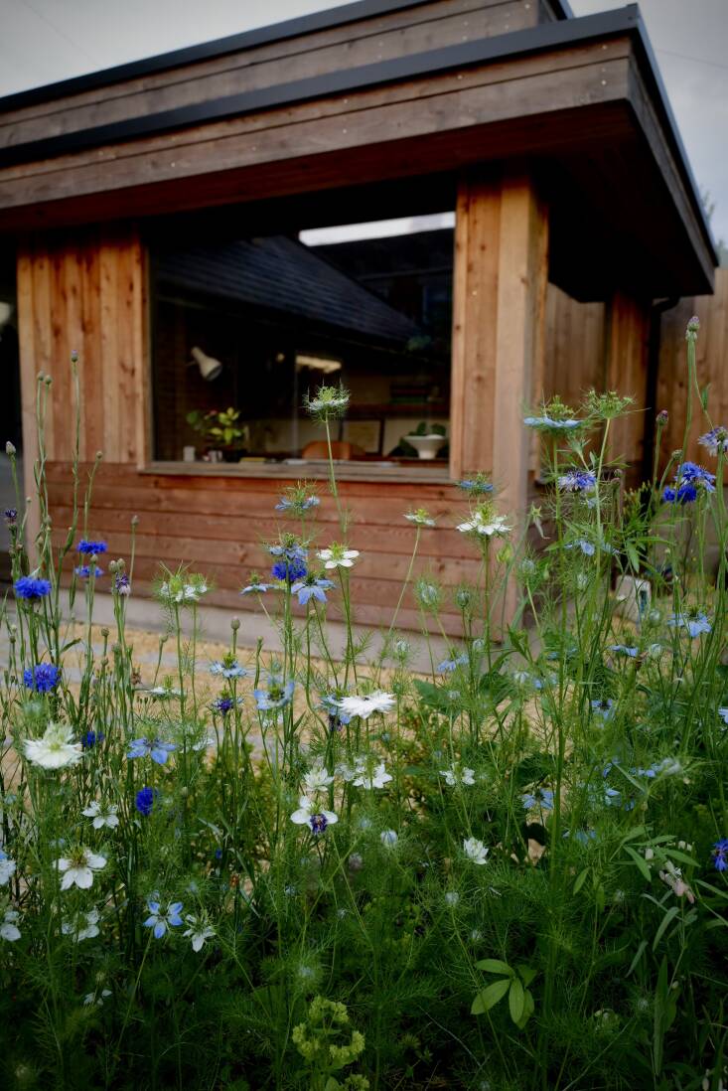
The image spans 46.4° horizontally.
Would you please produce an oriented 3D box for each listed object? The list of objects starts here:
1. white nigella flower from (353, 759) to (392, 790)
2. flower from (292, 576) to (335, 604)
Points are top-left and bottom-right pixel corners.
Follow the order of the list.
[{"bbox_3d":[0.008,0.235,0.870,0.041,0.024,0.041,6,19,0],"label":"white nigella flower"},{"bbox_3d":[-0.053,0.045,0.870,0.045,0.025,0.045,0,11,-3],"label":"flower"}]

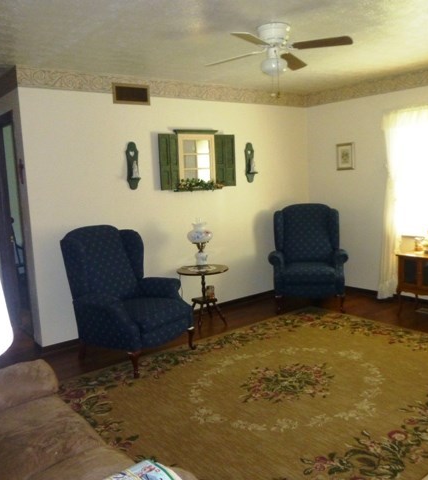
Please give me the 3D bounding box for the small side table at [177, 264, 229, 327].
[{"bbox_3d":[-0.097,0.578,4.559,0.510,0.600,0.510,-3,8,0],"label":"small side table"}]

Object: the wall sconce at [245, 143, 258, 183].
[{"bbox_3d":[0.449,-0.883,5.297,0.140,0.461,0.125,-9,10,-37],"label":"wall sconce"}]

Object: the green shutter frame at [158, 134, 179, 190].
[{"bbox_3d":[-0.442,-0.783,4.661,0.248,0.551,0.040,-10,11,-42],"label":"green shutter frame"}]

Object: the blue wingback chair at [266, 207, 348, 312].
[{"bbox_3d":[1.026,0.177,5.207,0.825,1.110,0.840,-2,8,5],"label":"blue wingback chair"}]

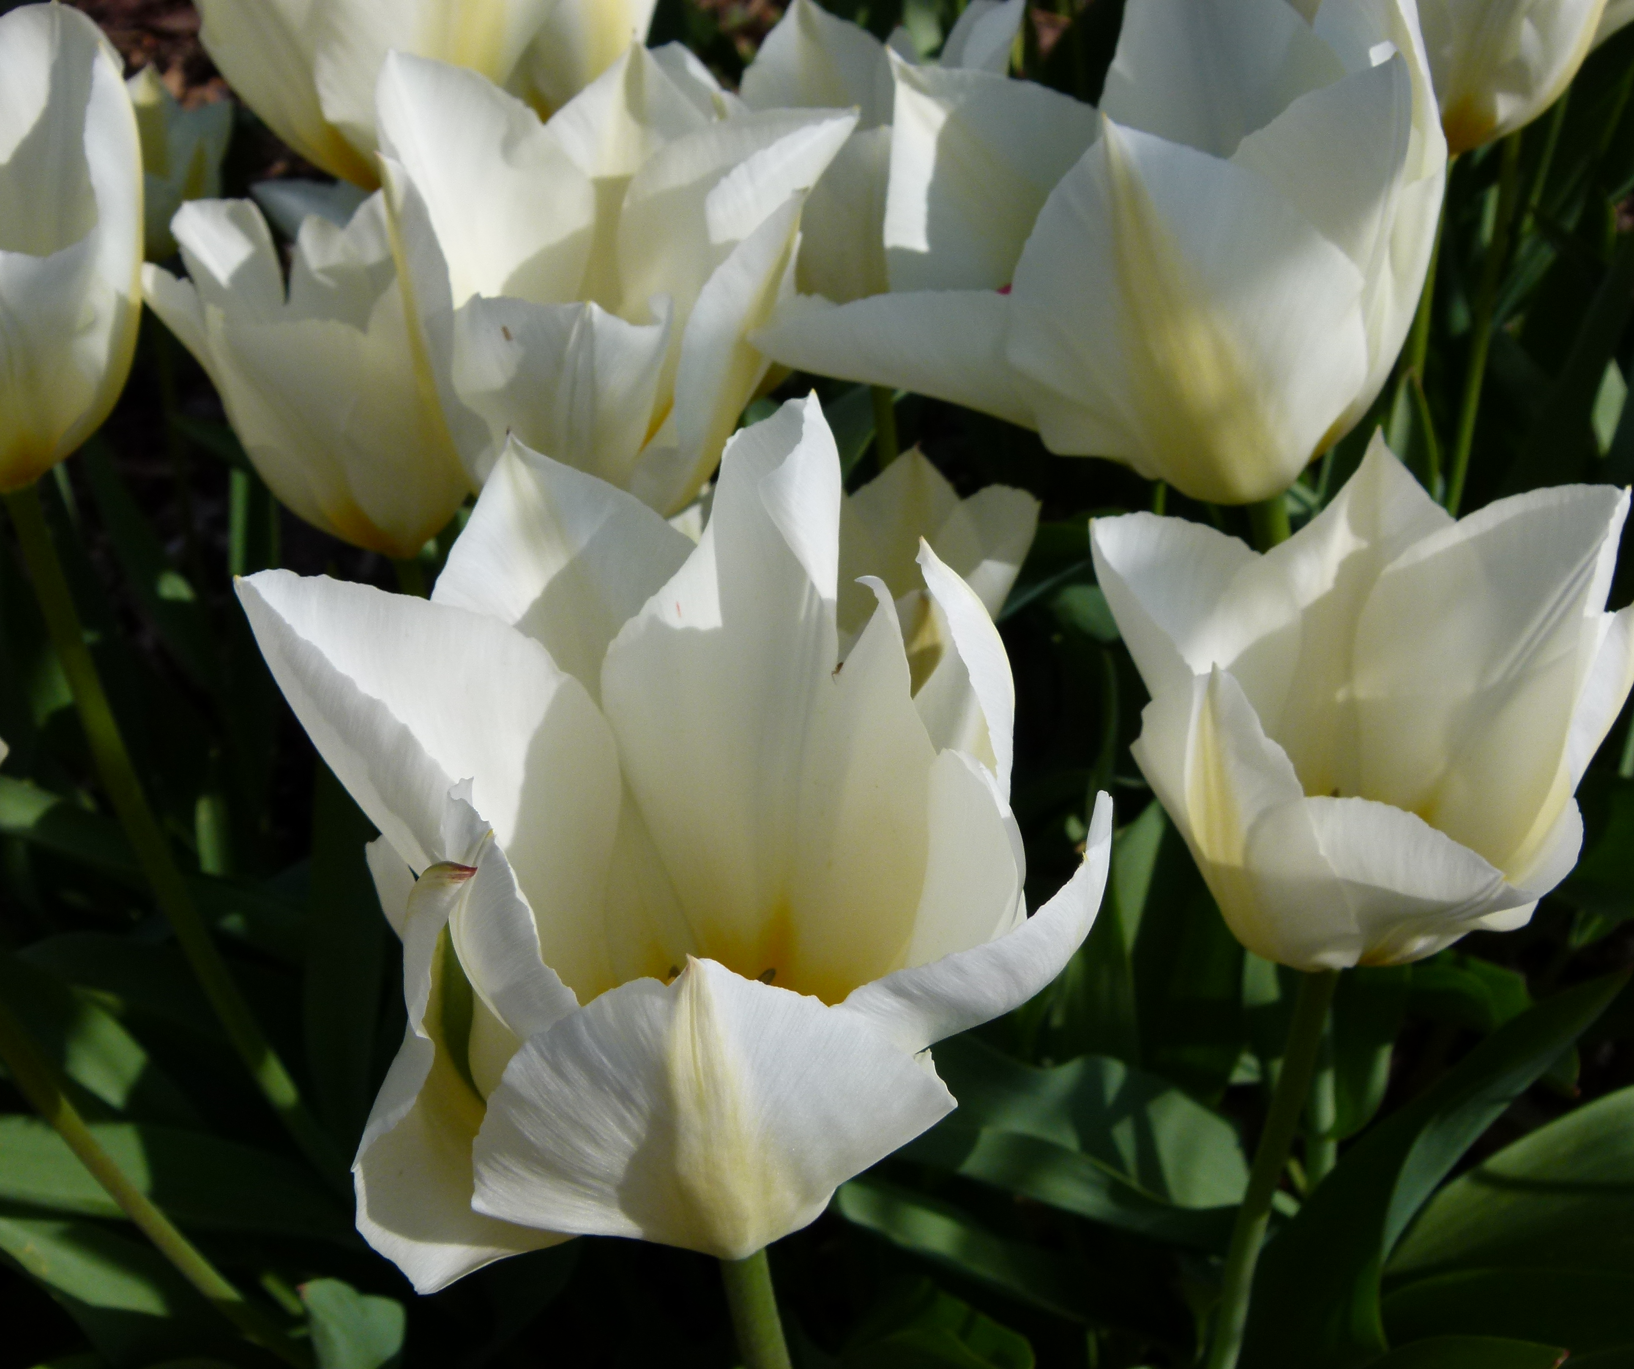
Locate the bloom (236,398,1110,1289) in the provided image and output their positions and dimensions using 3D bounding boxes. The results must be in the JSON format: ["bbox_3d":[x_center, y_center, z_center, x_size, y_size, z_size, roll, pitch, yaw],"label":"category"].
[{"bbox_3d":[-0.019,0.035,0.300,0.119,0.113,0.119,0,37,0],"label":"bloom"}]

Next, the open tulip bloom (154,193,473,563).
[{"bbox_3d":[-0.108,-0.066,0.470,0.082,0.076,0.082,0,37,0],"label":"open tulip bloom"}]

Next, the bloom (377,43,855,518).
[{"bbox_3d":[-0.041,-0.077,0.440,0.097,0.099,0.097,0,37,0],"label":"bloom"}]

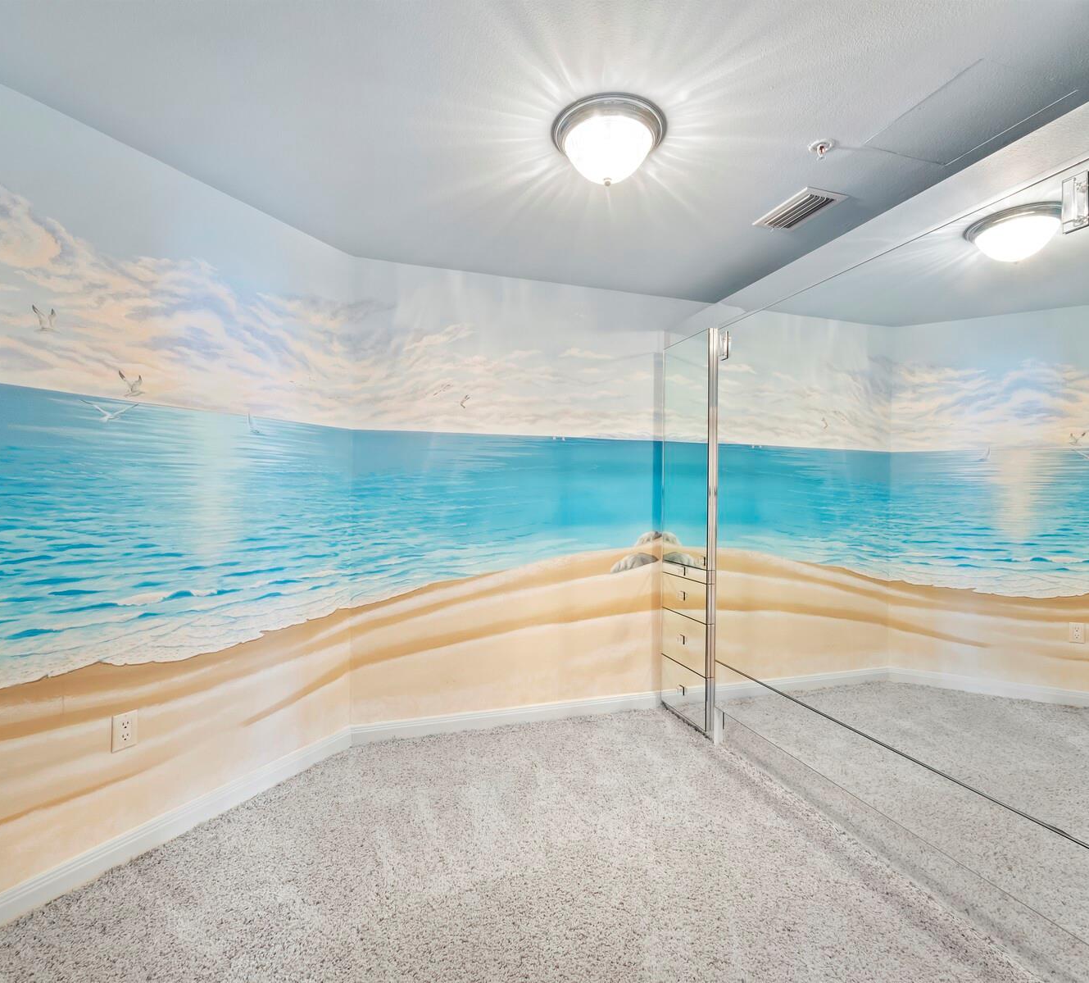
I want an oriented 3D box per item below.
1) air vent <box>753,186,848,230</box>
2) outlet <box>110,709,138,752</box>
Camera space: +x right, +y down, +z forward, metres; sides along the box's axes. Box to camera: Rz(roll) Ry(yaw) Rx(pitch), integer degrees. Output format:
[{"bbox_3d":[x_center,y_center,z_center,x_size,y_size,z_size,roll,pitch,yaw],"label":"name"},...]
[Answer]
[{"bbox_3d":[0.995,-1.093,2.074,0.191,0.020,0.286,1,0,-18],"label":"air vent"},{"bbox_3d":[-1.347,0.771,1.704,0.010,0.115,0.071,0,0,28],"label":"outlet"}]

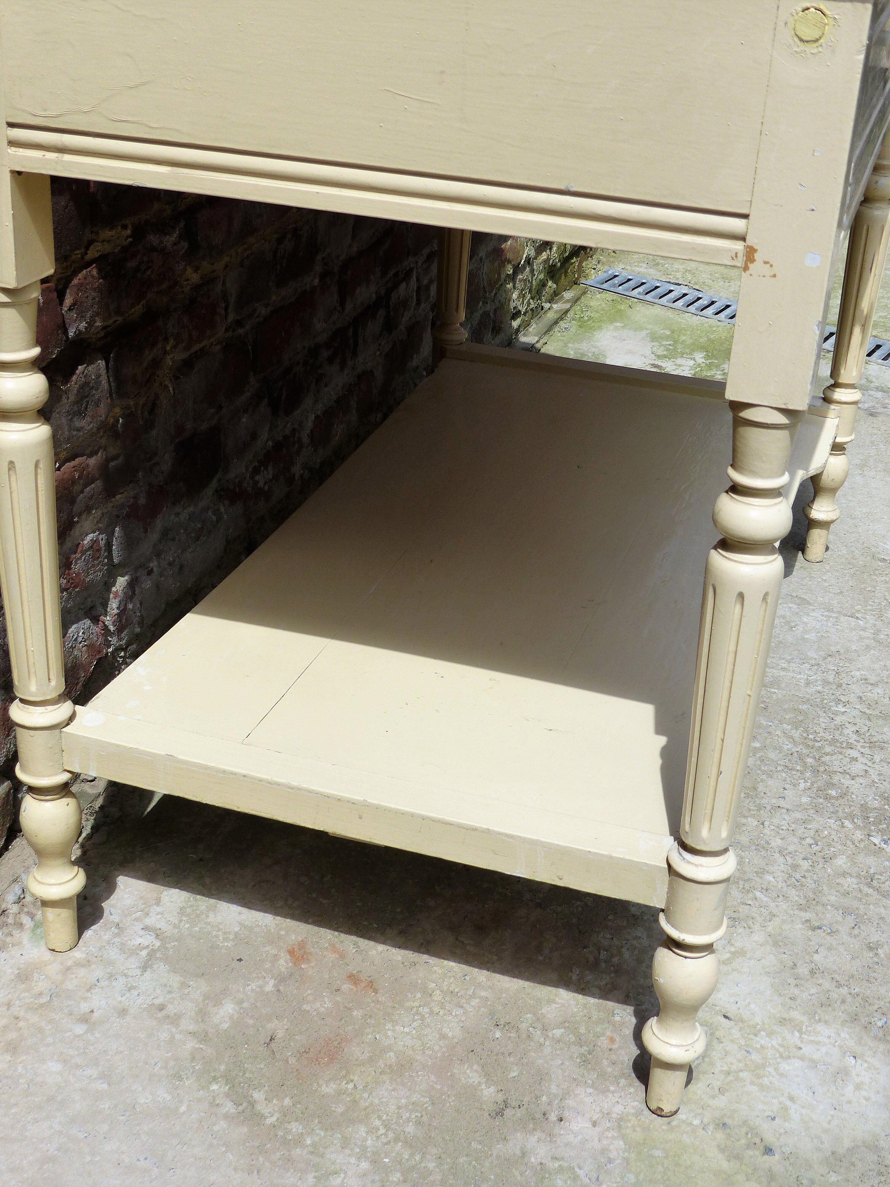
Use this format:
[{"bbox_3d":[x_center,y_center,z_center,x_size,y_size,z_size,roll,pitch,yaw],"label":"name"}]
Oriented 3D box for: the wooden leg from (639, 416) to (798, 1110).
[{"bbox_3d":[0.175,0.130,1.056,0.048,0.548,0.048,11,28,15],"label":"wooden leg"}]

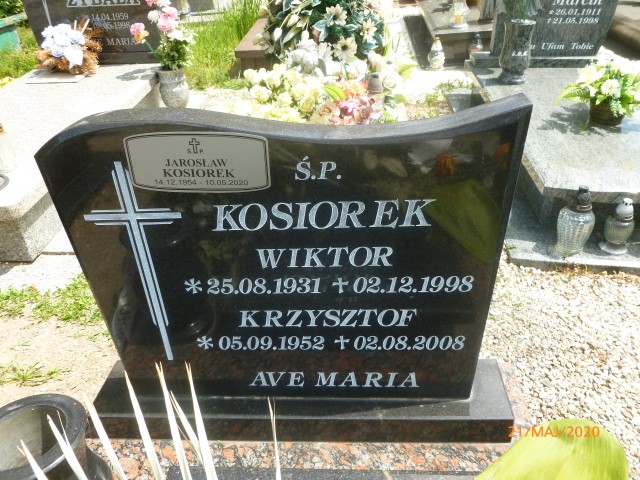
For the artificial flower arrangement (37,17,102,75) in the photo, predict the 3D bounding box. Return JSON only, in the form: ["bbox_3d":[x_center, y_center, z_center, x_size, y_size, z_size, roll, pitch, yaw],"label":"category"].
[{"bbox_3d":[-1.501,-1.156,3.146,0.380,0.260,0.300,0,35,2],"label":"artificial flower arrangement"}]

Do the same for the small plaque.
[{"bbox_3d":[-0.178,-0.111,0.761,0.208,0.100,0.006,0,35,2],"label":"small plaque"}]

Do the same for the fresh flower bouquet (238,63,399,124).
[{"bbox_3d":[0.012,-0.828,3.014,0.900,0.280,0.550,0,35,2],"label":"fresh flower bouquet"}]

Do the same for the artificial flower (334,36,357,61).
[{"bbox_3d":[0.172,-1.288,3.482,0.145,0.145,0.070,0,24,2],"label":"artificial flower"}]

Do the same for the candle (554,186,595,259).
[{"bbox_3d":[0.894,-0.074,1.796,0.120,0.245,0.120,0,35,2],"label":"candle"}]

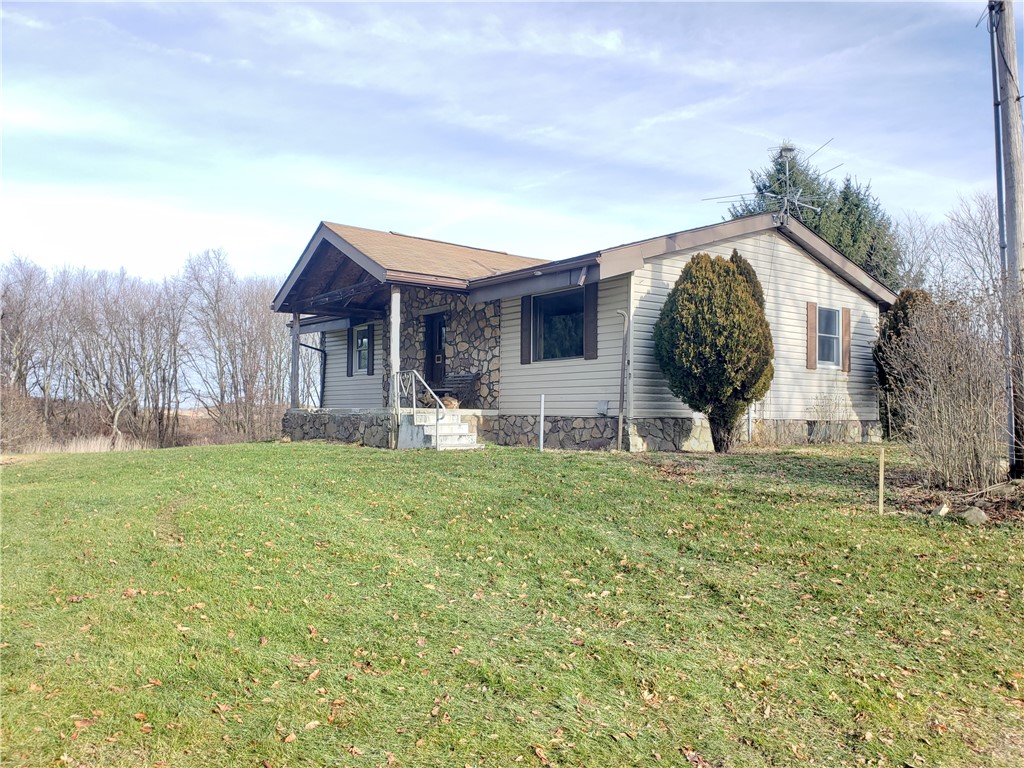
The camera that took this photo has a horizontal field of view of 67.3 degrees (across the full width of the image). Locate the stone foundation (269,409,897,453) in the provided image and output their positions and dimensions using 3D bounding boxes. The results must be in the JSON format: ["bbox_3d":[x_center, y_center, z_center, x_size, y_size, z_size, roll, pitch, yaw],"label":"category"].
[{"bbox_3d":[0.299,1.088,19.615,10.200,0.800,13.300,2,-3,-36],"label":"stone foundation"}]

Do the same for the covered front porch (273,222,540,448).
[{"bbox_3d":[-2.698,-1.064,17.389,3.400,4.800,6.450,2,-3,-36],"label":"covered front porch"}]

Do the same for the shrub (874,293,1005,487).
[{"bbox_3d":[4.747,0.094,8.500,1.450,2.100,1.450,-1,-2,29],"label":"shrub"}]

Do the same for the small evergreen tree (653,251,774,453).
[{"bbox_3d":[3.249,-0.524,12.400,1.900,3.250,1.950,1,-2,0],"label":"small evergreen tree"}]

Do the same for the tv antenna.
[{"bbox_3d":[5.463,-3.891,15.044,1.900,1.650,2.850,2,-3,-36],"label":"tv antenna"}]

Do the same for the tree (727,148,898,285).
[{"bbox_3d":[10.560,-3.220,26.803,6.000,10.240,6.300,2,-3,-36],"label":"tree"}]

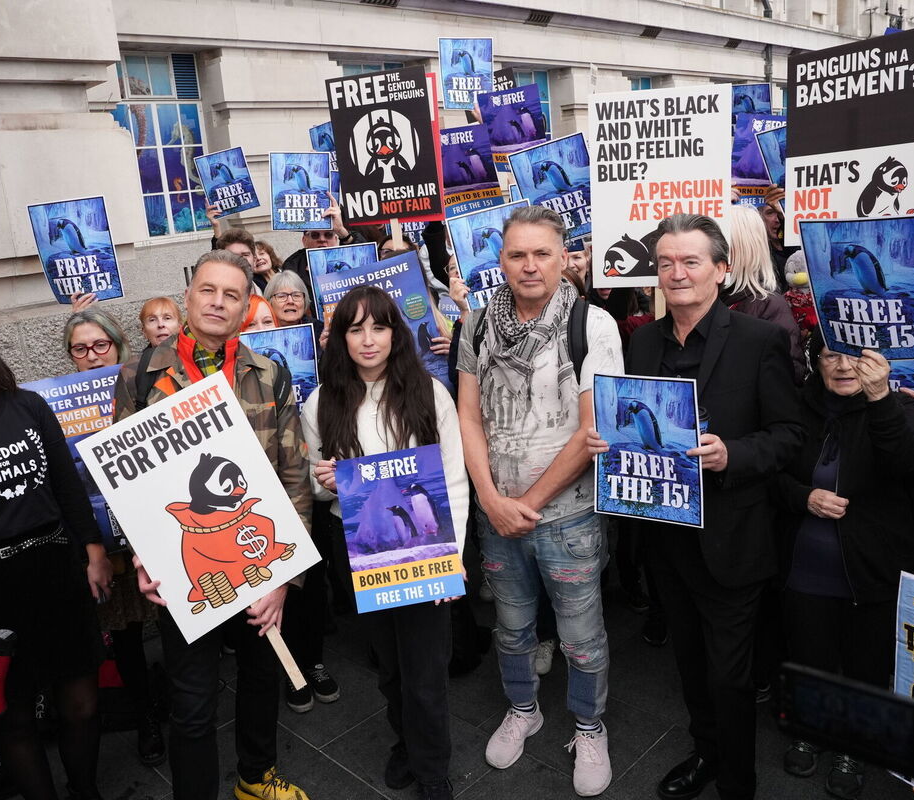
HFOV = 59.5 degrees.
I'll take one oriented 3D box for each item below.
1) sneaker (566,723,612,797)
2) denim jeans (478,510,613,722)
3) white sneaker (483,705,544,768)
[{"bbox_3d":[0.434,1.131,2.567,0.110,0.110,0.280,-3,13,9],"label":"sneaker"},{"bbox_3d":[0.306,0.661,2.555,0.380,0.830,0.270,-2,13,14],"label":"denim jeans"},{"bbox_3d":[0.187,1.122,2.704,0.110,0.110,0.280,4,16,35],"label":"white sneaker"}]

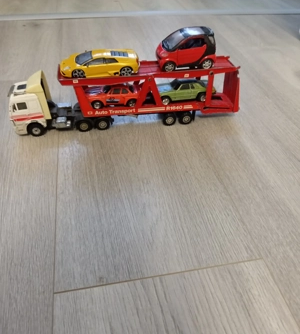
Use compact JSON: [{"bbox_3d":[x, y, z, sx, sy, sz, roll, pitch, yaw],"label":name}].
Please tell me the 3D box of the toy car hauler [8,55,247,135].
[{"bbox_3d":[-0.028,-0.107,0.455,0.332,0.089,0.046,-6,42,-10],"label":"toy car hauler"}]

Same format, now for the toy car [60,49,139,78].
[{"bbox_3d":[-0.067,-0.141,0.414,0.104,0.026,0.047,-6,42,-10],"label":"toy car"}]

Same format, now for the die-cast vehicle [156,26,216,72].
[{"bbox_3d":[0.045,-0.163,0.426,0.073,0.045,0.045,-6,42,-10],"label":"die-cast vehicle"}]

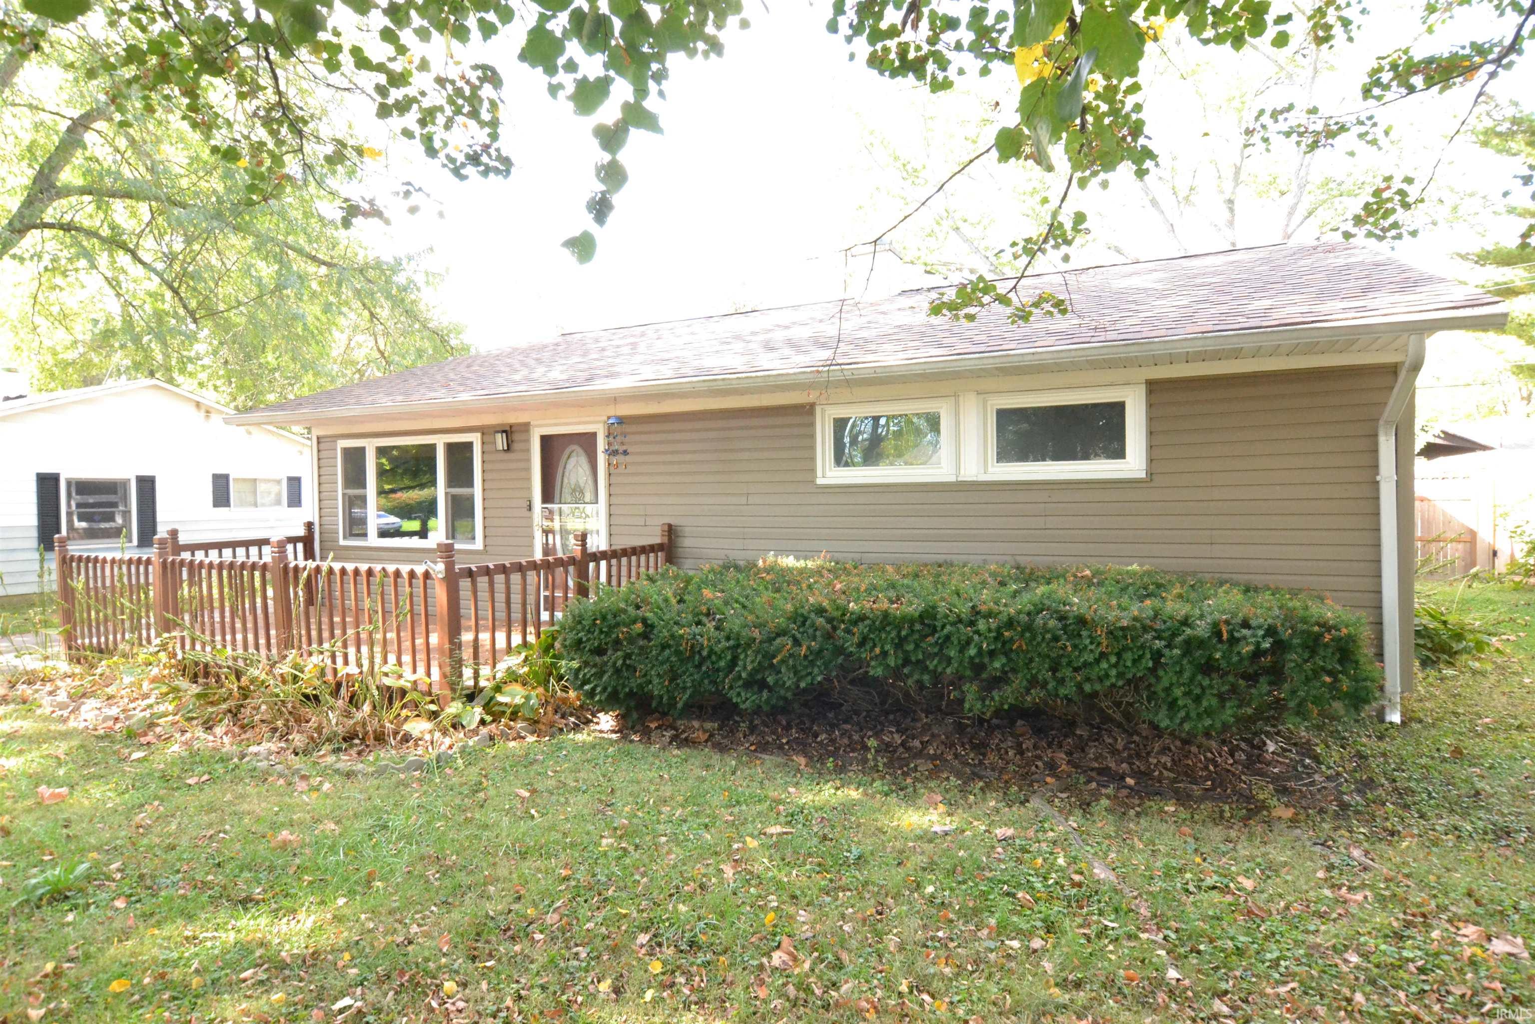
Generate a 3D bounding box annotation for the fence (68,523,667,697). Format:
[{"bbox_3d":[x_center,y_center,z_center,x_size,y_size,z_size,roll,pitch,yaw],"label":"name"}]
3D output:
[{"bbox_3d":[-4.148,0.761,7.880,5.750,1.190,3.020,0,2,24],"label":"fence"}]

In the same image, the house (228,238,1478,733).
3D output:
[{"bbox_3d":[0.375,-0.745,10.891,12.780,4.220,7.700,0,2,24],"label":"house"}]

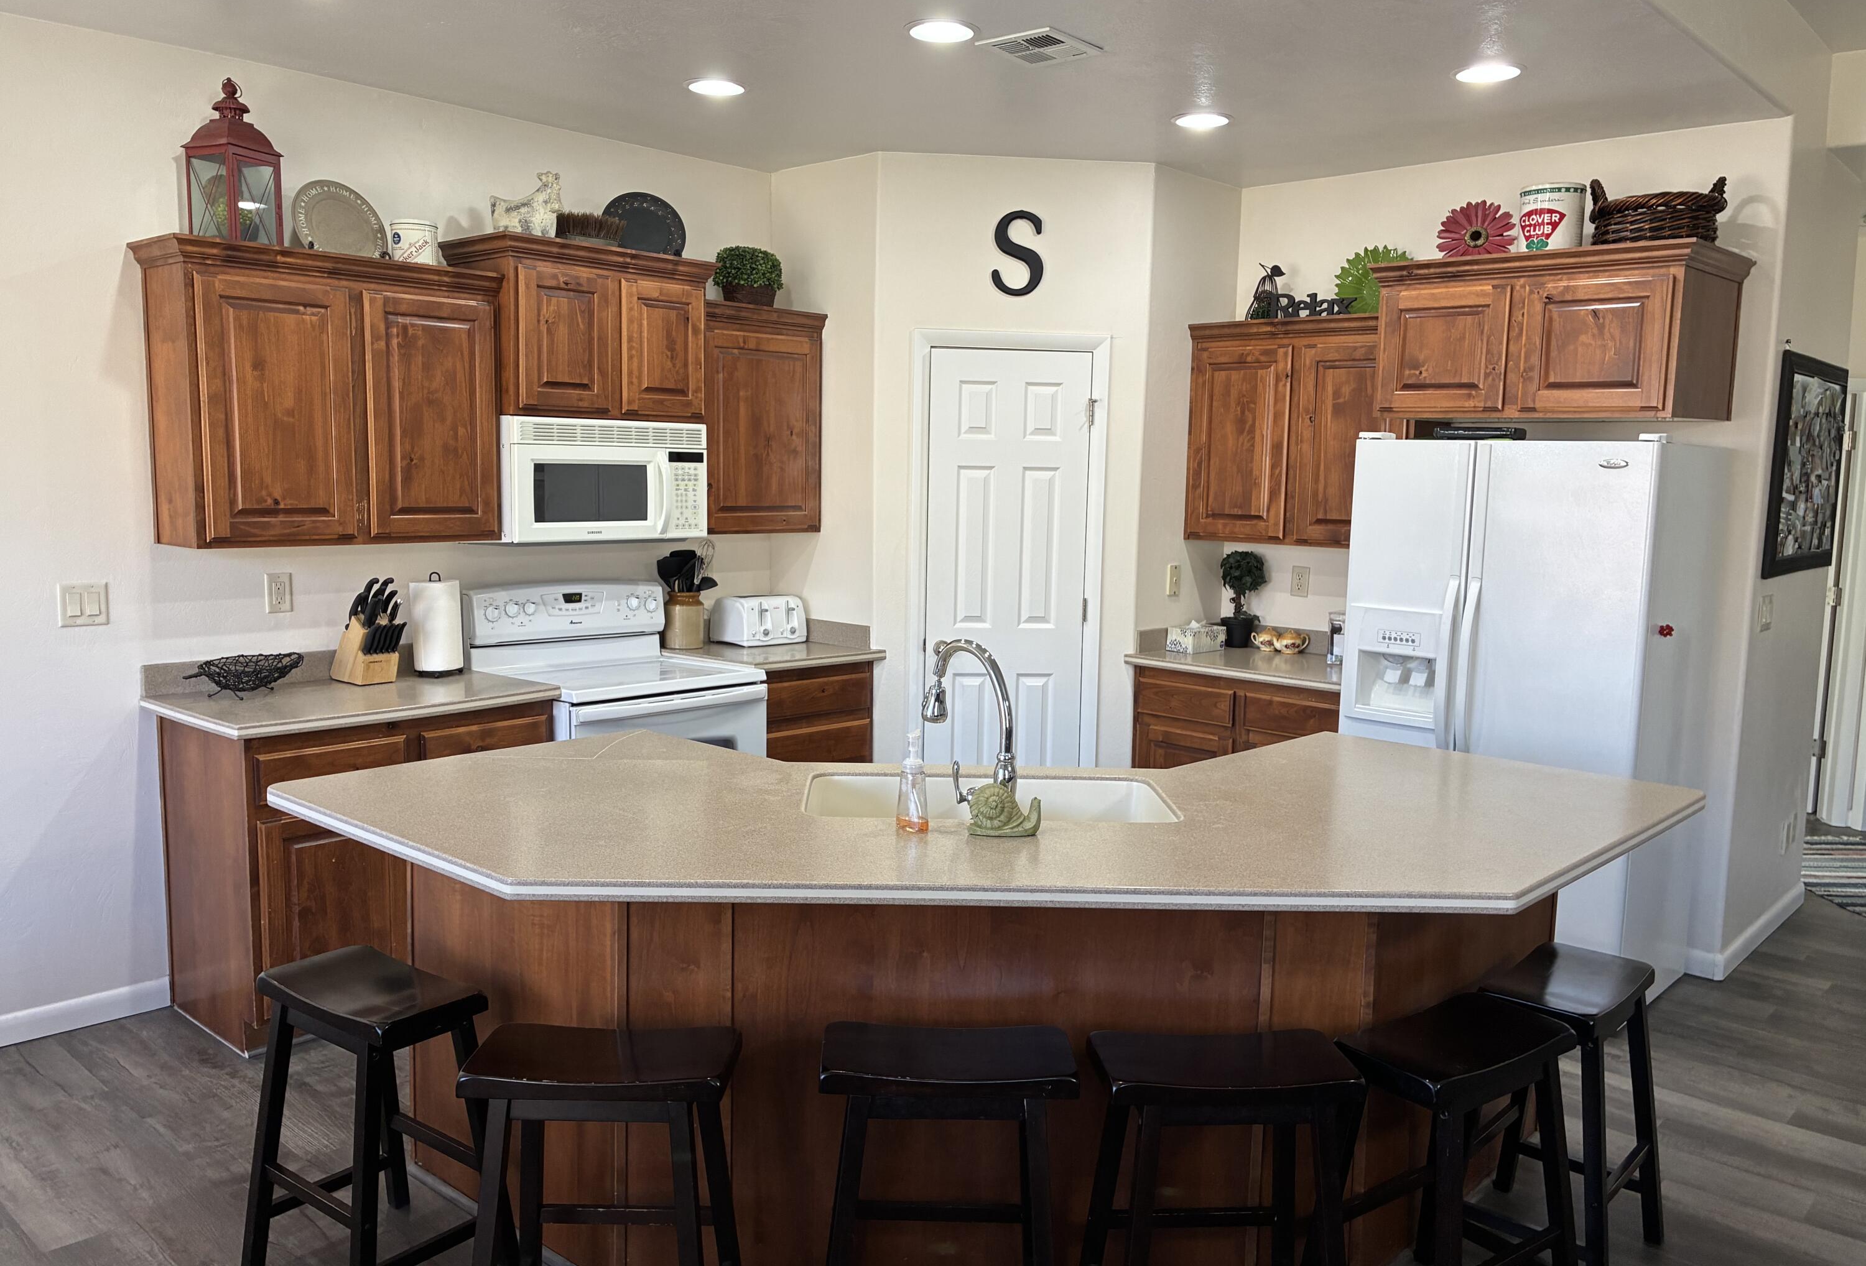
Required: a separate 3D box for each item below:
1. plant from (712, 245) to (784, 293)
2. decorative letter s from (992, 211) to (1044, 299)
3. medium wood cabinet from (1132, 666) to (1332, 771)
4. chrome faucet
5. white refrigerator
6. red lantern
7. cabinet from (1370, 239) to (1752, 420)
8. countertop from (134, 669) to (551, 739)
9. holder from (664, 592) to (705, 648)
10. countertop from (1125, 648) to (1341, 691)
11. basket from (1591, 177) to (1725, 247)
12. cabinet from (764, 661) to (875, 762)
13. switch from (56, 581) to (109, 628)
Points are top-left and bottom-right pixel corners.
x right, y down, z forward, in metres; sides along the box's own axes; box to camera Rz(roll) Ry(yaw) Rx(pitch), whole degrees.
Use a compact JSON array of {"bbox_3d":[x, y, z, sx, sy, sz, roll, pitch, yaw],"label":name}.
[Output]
[{"bbox_3d":[-0.698,-1.351,5.245,0.250,0.195,0.250,1,7,0],"label":"plant"},{"bbox_3d":[0.316,-1.403,5.178,0.197,0.312,0.022,1,7,-2],"label":"decorative letter s"},{"bbox_3d":[1.299,0.583,5.319,0.909,0.894,0.636,8,9,42],"label":"medium wood cabinet"},{"bbox_3d":[0.063,0.192,2.799,0.115,0.350,0.275,-4,8,-37],"label":"chrome faucet"},{"bbox_3d":[1.921,0.253,4.576,0.899,1.754,0.794,8,9,42],"label":"white refrigerator"},{"bbox_3d":[-1.946,-1.283,3.902,0.180,0.505,0.180,4,7,22],"label":"red lantern"},{"bbox_3d":[1.986,-0.927,4.485,0.976,0.487,0.663,7,9,42],"label":"cabinet"},{"bbox_3d":[-1.695,0.197,4.136,0.660,0.038,0.948,8,9,42],"label":"countertop"},{"bbox_3d":[-0.928,-0.046,5.287,0.142,0.200,0.142,1,7,0],"label":"holder"},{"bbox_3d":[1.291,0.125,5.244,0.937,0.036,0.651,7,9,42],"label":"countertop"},{"bbox_3d":[2.267,-1.295,4.384,0.400,0.245,0.280,7,9,42],"label":"basket"},{"bbox_3d":[-0.661,0.541,5.328,0.636,0.894,0.617,8,9,42],"label":"cabinet"},{"bbox_3d":[-2.335,-0.078,3.857,0.010,0.119,0.122,7,9,42],"label":"switch"}]

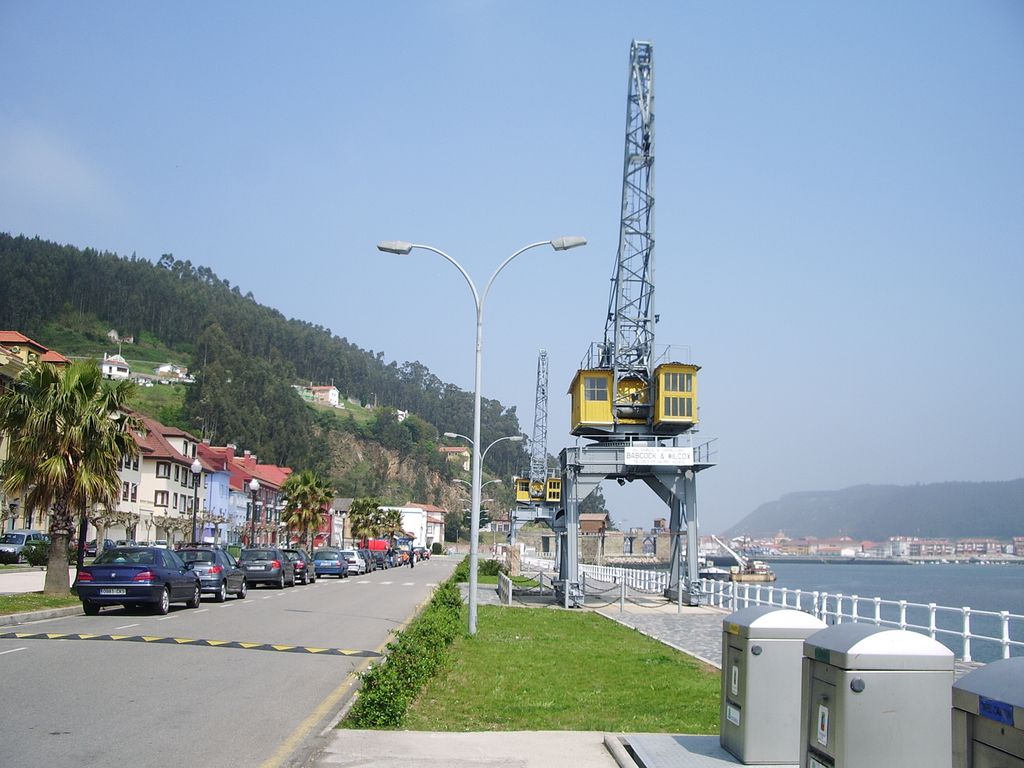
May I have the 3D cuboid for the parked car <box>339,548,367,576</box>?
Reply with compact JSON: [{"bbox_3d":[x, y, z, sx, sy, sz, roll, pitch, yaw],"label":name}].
[{"bbox_3d":[-10.069,11.078,64.182,1.696,1.442,4.215,1,-9,-2],"label":"parked car"}]

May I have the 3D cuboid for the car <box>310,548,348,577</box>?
[{"bbox_3d":[-9.537,9.539,54.875,1.680,1.500,4.000,1,-9,-2],"label":"car"}]

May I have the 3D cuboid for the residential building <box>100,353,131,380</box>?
[{"bbox_3d":[-139.774,-5.817,365.000,9.300,8.800,7.600,7,-11,-34],"label":"residential building"}]

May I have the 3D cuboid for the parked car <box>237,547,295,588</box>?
[{"bbox_3d":[-9.293,7.052,39.664,1.691,1.459,4.134,1,-9,-2],"label":"parked car"}]

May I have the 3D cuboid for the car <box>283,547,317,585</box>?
[{"bbox_3d":[-9.415,7.889,44.730,1.685,1.446,3.939,1,-9,-2],"label":"car"}]

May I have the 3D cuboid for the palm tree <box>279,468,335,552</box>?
[{"bbox_3d":[-13.237,8.843,67.019,3.400,6.400,3.400,1,-9,-2],"label":"palm tree"}]

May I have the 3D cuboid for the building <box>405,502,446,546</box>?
[{"bbox_3d":[-17.754,30.708,212.325,9.500,10.400,10.000,1,-9,-2],"label":"building"}]

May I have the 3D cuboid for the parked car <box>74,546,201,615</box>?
[{"bbox_3d":[-8.287,4.449,23.590,1.766,1.411,4.601,1,-9,-2],"label":"parked car"}]

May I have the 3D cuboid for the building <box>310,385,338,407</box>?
[{"bbox_3d":[-76.758,5.049,425.000,9.000,7.900,8.000,-2,-10,17],"label":"building"}]

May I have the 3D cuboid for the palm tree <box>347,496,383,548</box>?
[{"bbox_3d":[-14.821,14.824,104.513,3.500,6.600,3.500,1,-9,-2],"label":"palm tree"}]

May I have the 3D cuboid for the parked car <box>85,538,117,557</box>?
[{"bbox_3d":[-33.303,13.346,84.000,1.720,1.430,4.150,1,-9,-2],"label":"parked car"}]

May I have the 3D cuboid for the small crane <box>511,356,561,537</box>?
[{"bbox_3d":[2.174,6.908,89.686,4.800,18.700,7.200,1,-9,-2],"label":"small crane"}]

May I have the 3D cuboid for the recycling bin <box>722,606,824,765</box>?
[{"bbox_3d":[2.156,2.446,8.551,0.670,1.200,0.680,1,-9,-2],"label":"recycling bin"}]

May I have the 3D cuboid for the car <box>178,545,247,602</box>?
[{"bbox_3d":[-8.537,5.348,29.177,1.666,1.442,3.867,1,-9,-2],"label":"car"}]

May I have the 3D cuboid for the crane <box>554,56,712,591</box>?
[{"bbox_3d":[4.004,-1.660,37.517,5.000,18.900,7.400,1,-9,-2],"label":"crane"}]

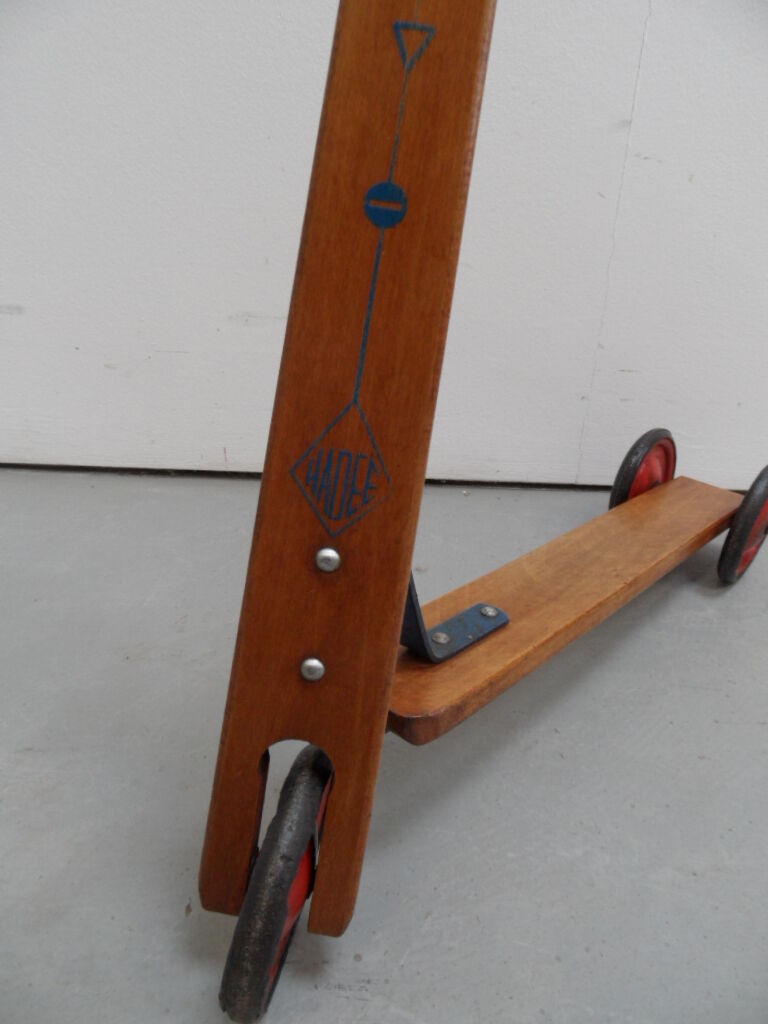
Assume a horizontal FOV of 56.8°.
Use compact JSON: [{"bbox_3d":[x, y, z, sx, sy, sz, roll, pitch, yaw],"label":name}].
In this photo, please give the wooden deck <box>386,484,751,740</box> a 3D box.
[{"bbox_3d":[0.218,0.060,0.749,0.096,0.028,0.688,27,32,36],"label":"wooden deck"}]

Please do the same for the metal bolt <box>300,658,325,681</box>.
[{"bbox_3d":[-0.038,0.082,0.368,0.013,0.013,0.006,9,-3,6],"label":"metal bolt"}]

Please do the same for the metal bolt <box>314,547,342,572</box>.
[{"bbox_3d":[-0.030,0.025,0.371,0.013,0.013,0.006,9,-3,6],"label":"metal bolt"}]

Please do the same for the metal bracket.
[{"bbox_3d":[0.049,0.056,0.547,0.032,0.113,0.174,27,32,36],"label":"metal bracket"}]

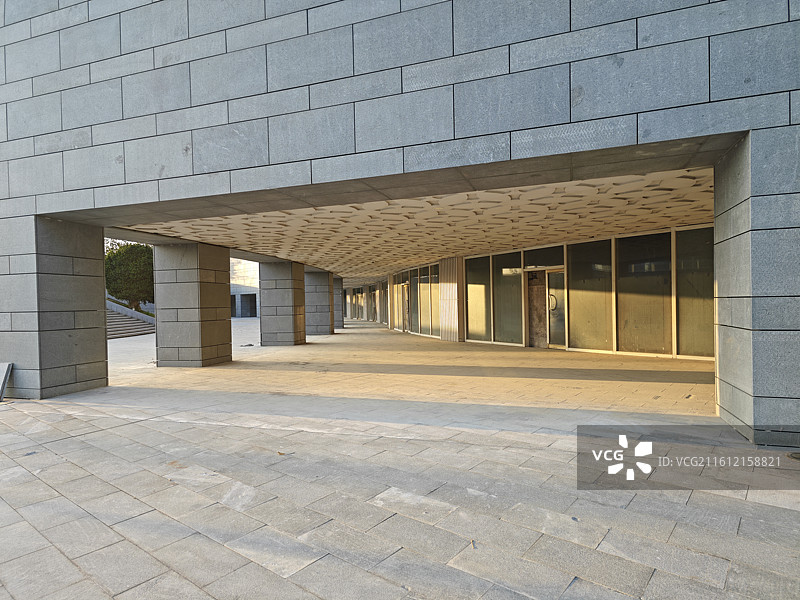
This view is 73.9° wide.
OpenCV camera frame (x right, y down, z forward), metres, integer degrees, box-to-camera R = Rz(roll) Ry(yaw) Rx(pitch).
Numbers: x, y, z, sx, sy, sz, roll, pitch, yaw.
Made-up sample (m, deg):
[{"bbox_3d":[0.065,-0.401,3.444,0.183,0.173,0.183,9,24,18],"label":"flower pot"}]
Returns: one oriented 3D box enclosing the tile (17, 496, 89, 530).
[{"bbox_3d":[-2.467,1.529,3.778,0.597,0.040,0.301,-1,1,39],"label":"tile"}]

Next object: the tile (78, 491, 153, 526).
[{"bbox_3d":[-2.025,1.486,3.782,0.600,0.030,0.310,-1,0,41],"label":"tile"}]

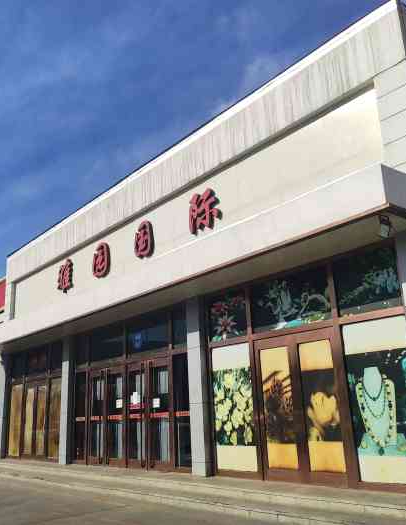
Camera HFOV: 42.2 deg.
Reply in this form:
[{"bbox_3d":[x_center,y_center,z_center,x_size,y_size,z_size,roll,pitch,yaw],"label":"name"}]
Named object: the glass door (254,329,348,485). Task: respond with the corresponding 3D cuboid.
[{"bbox_3d":[1.693,2.572,9.354,0.100,2.567,1.872,11,-21,-39],"label":"glass door"}]

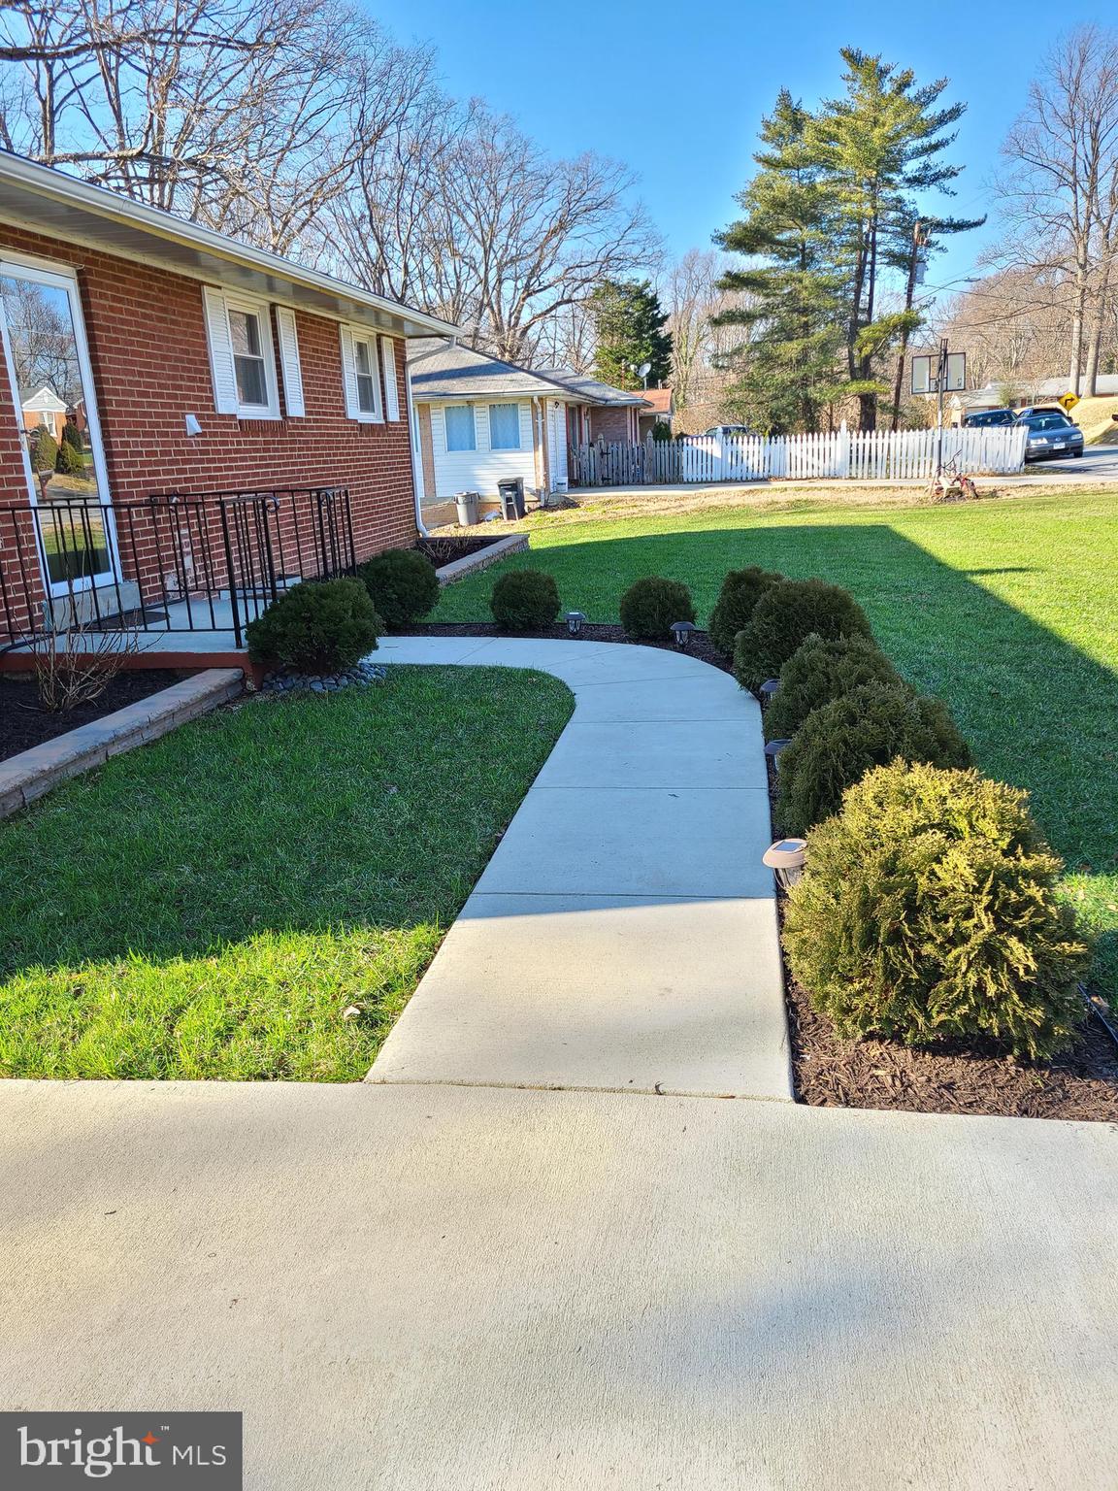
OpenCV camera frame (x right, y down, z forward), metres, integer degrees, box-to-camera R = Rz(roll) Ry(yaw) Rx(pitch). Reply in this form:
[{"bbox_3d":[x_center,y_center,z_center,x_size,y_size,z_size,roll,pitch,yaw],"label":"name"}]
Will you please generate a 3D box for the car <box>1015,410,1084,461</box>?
[{"bbox_3d":[16.300,-10.380,37.800,1.750,1.460,4.600,0,15,10],"label":"car"}]

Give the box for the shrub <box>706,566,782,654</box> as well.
[{"bbox_3d":[1.190,-0.830,6.820,0.580,0.530,0.580,0,15,9],"label":"shrub"}]

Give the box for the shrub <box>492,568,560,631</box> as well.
[{"bbox_3d":[-0.233,-1.000,7.650,0.475,0.410,0.475,0,15,9],"label":"shrub"}]

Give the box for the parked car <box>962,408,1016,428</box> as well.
[{"bbox_3d":[17.068,-12.510,44.385,1.800,1.500,4.600,0,15,9],"label":"parked car"}]

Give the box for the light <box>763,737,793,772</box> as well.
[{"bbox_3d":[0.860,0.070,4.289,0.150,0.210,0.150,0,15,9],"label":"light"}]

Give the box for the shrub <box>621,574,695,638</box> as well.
[{"bbox_3d":[0.670,-0.957,7.660,0.530,0.420,0.530,0,15,9],"label":"shrub"}]

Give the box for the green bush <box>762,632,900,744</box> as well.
[{"bbox_3d":[1.240,-0.256,4.915,0.690,0.480,0.690,0,15,9],"label":"green bush"}]

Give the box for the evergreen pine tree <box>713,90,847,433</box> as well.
[{"bbox_3d":[8.325,-17.359,42.129,5.300,13.061,5.300,0,15,9],"label":"evergreen pine tree"}]

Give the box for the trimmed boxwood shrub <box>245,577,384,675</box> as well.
[{"bbox_3d":[-1.521,-0.741,6.814,0.820,0.570,0.800,0,15,9],"label":"trimmed boxwood shrub"}]

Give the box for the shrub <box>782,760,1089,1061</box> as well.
[{"bbox_3d":[0.822,0.352,2.490,0.635,0.615,0.635,0,15,9],"label":"shrub"}]

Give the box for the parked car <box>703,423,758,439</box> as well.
[{"bbox_3d":[7.906,-14.151,52.194,4.600,1.500,1.800,0,15,9],"label":"parked car"}]

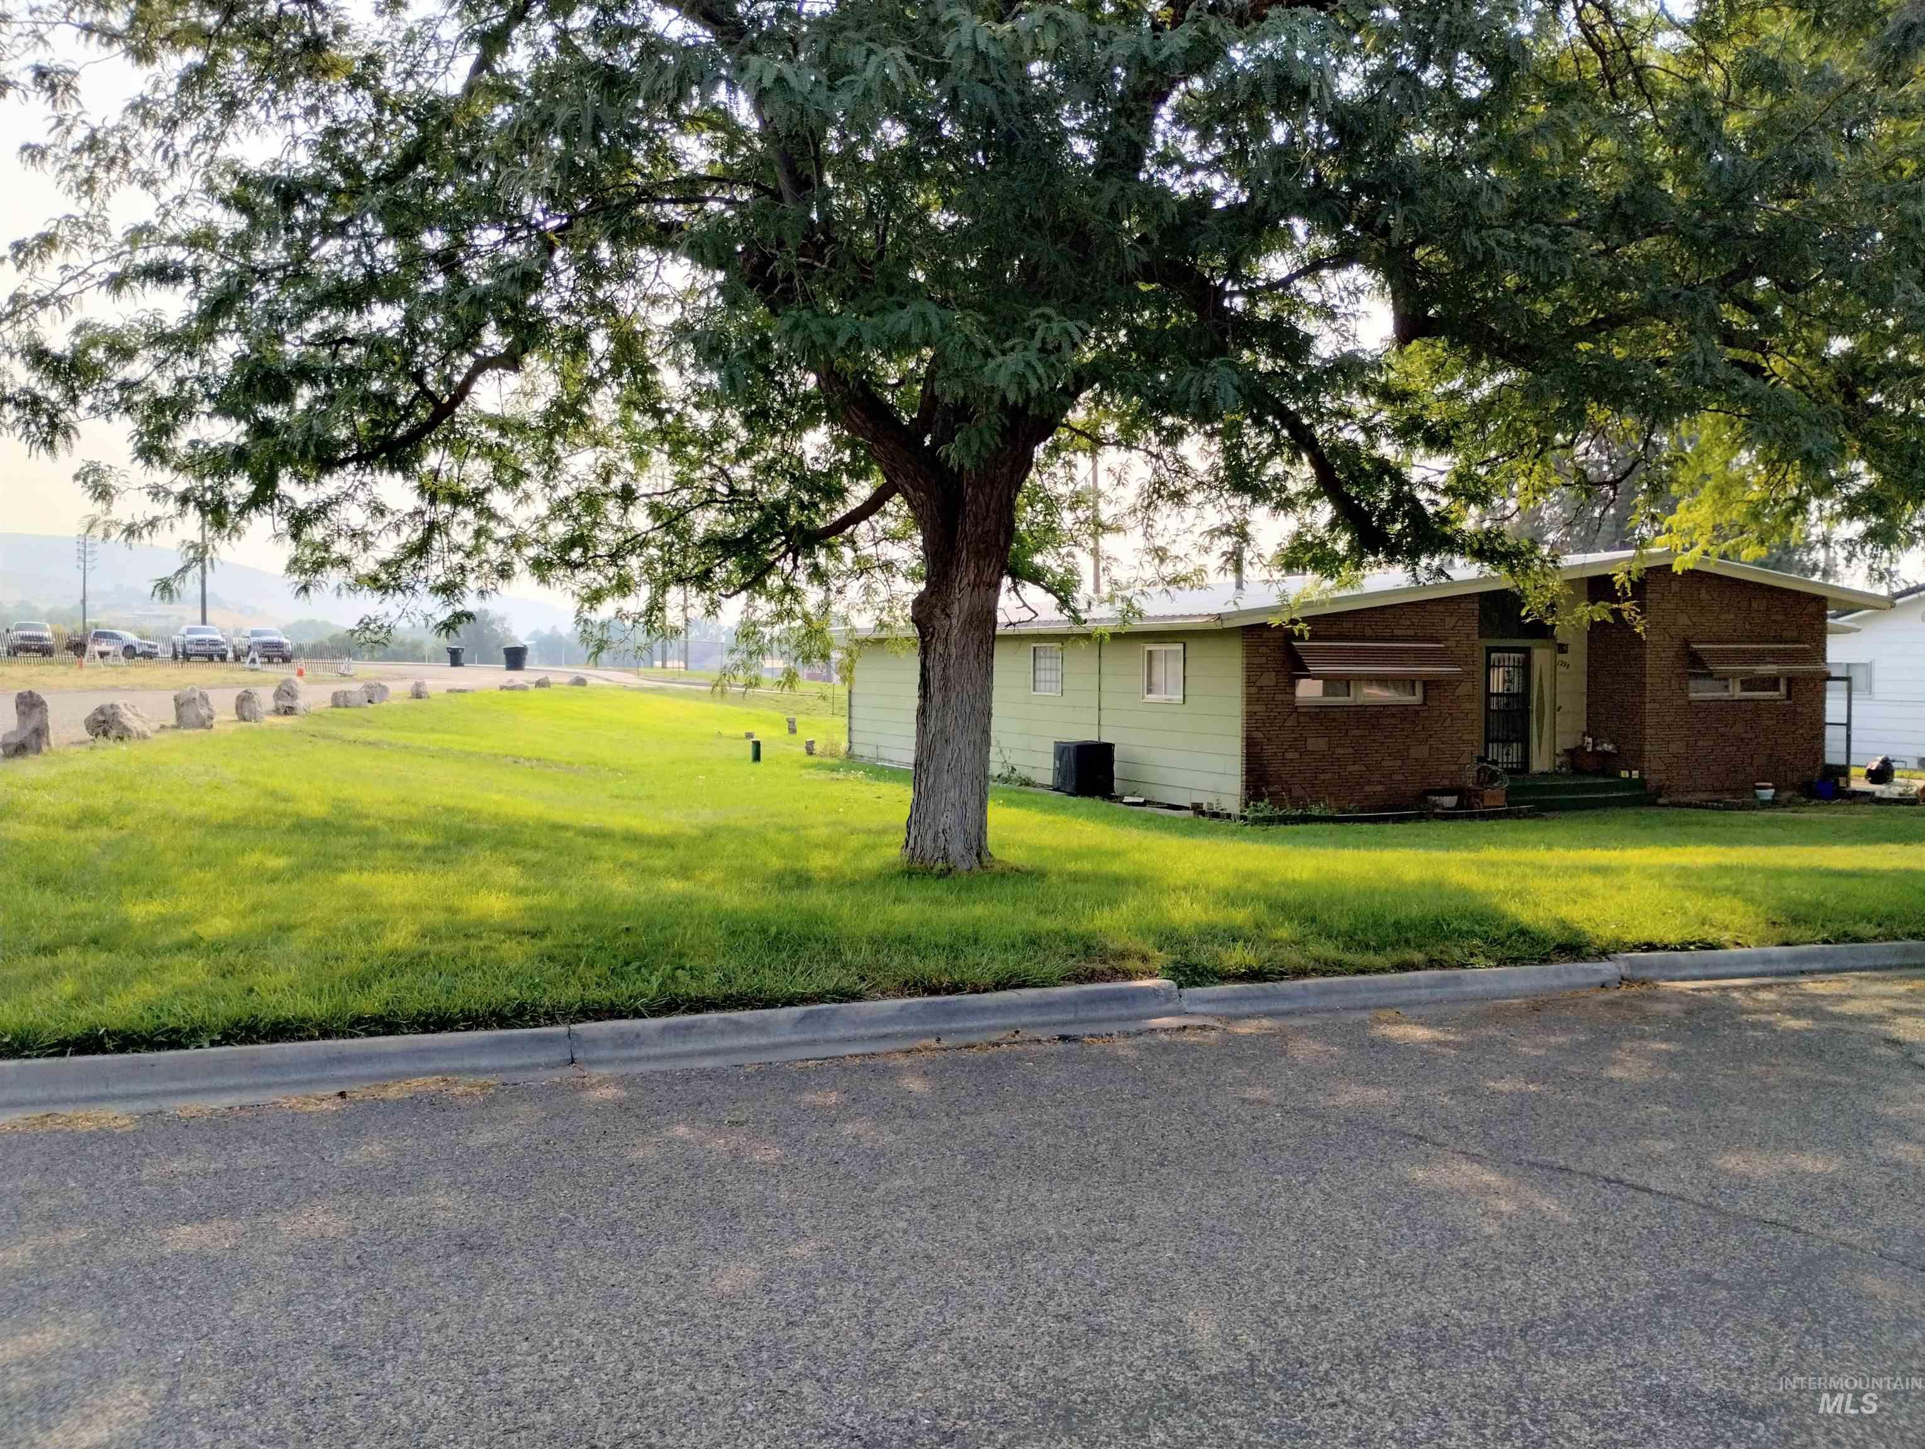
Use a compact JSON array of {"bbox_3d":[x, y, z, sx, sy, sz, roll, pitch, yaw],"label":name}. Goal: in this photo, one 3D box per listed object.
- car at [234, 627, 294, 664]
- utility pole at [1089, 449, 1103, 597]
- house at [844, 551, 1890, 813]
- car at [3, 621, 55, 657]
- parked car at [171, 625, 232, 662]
[{"bbox_3d":[-38.970,-4.388,87.000,2.000,1.920,5.700,-1,3,-34],"label":"car"},{"bbox_3d":[5.499,-6.878,64.000,0.300,10.200,0.300,0,2,0],"label":"utility pole"},{"bbox_3d":[6.612,-1.118,31.010,14.090,3.920,15.090,-1,3,-26],"label":"house"},{"bbox_3d":[-50.779,-4.631,85.000,2.000,1.920,5.500,-1,3,-34],"label":"car"},{"bbox_3d":[-41.777,-4.428,85.500,2.020,1.930,5.700,-1,3,-33],"label":"parked car"}]

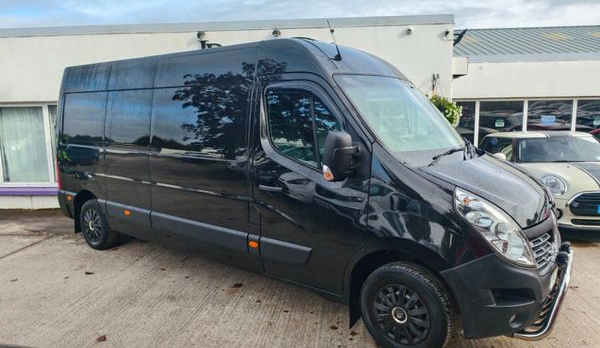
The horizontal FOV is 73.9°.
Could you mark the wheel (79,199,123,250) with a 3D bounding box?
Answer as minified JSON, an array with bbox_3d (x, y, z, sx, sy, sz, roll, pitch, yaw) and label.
[{"bbox_3d":[-2.744,0.682,5.481,0.700,0.700,0.230,5,10,35],"label":"wheel"}]

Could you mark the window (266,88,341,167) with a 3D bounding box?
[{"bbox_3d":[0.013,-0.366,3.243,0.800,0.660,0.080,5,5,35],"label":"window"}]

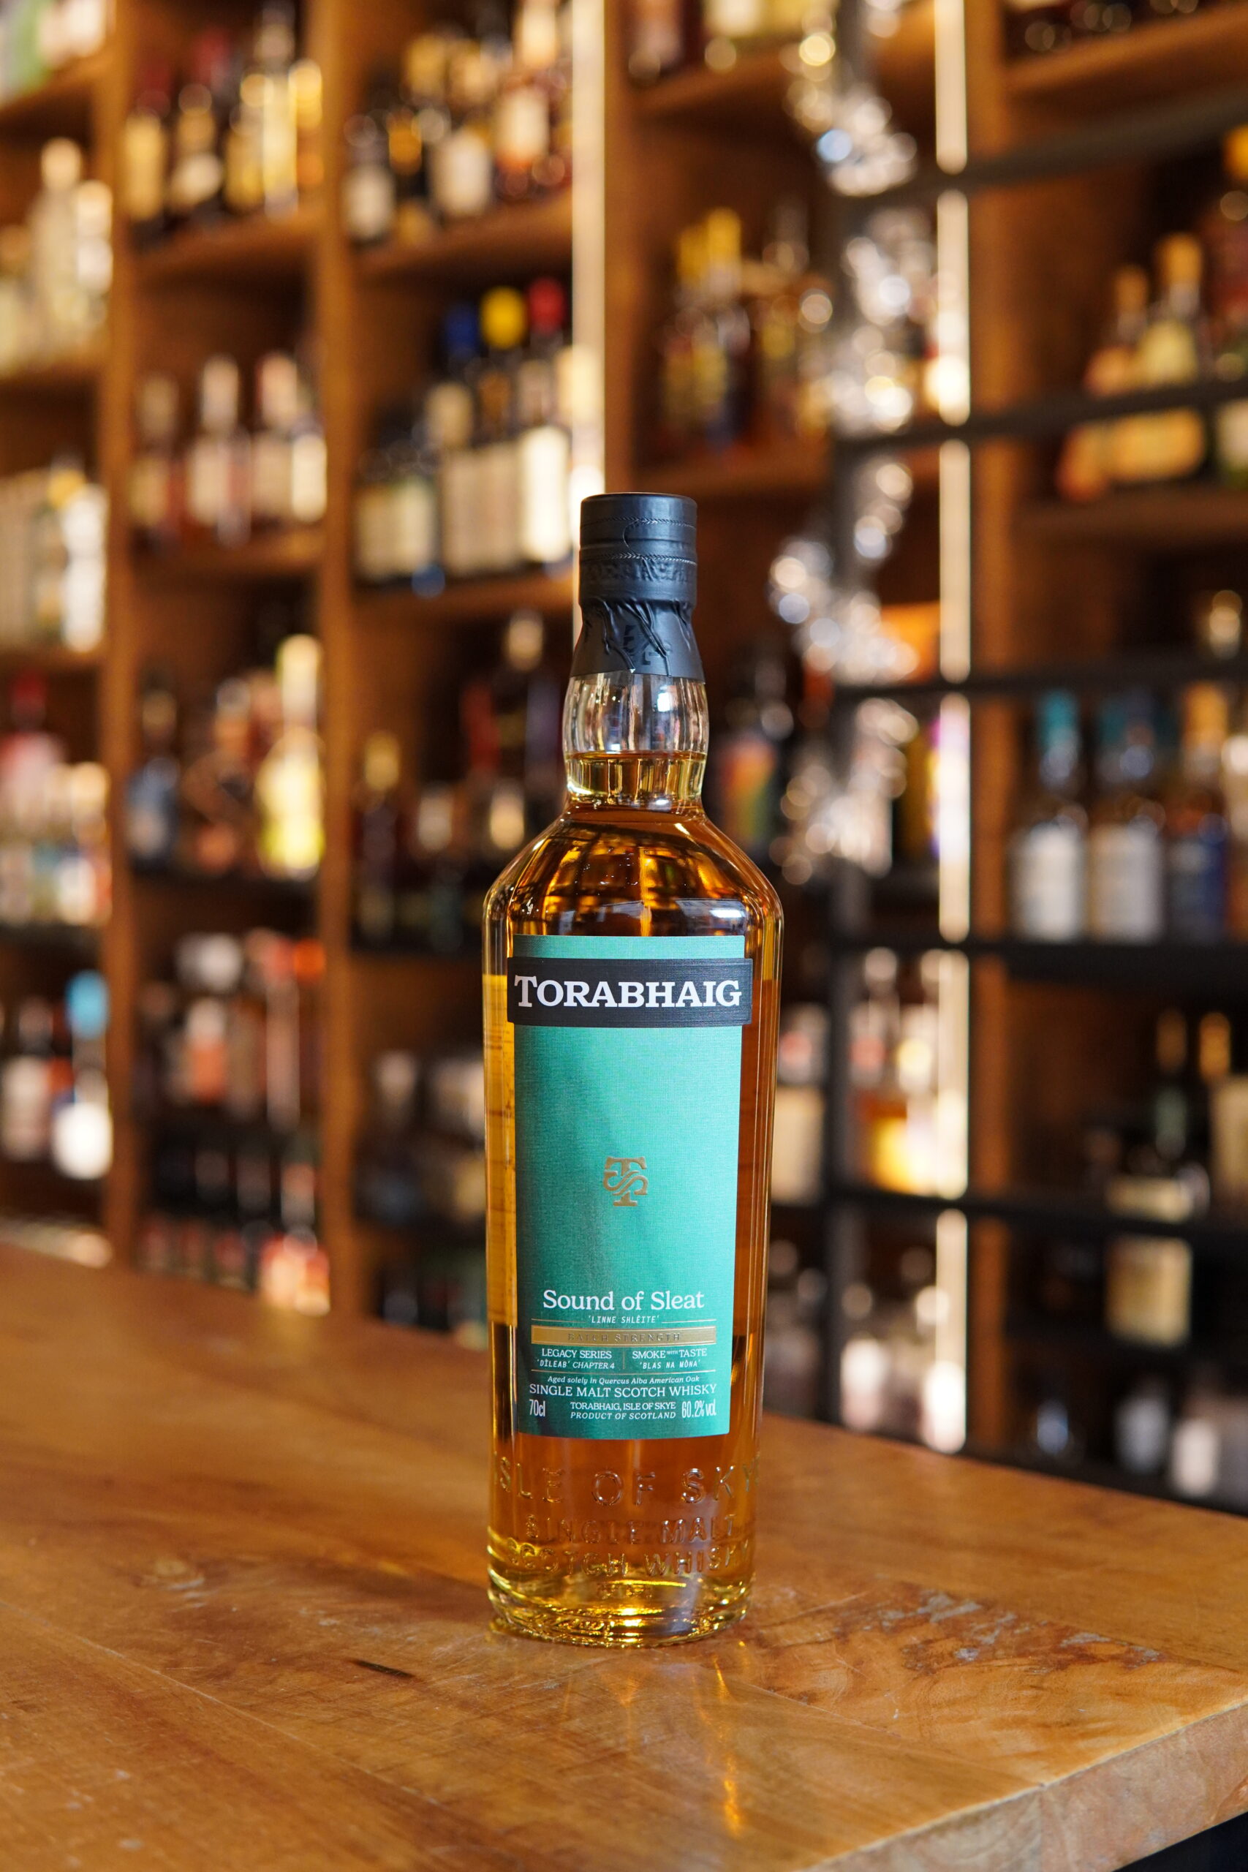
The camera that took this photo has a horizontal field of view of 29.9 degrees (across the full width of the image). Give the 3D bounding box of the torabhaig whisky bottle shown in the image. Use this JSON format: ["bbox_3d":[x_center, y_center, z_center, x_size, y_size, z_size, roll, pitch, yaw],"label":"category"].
[{"bbox_3d":[0.001,0.032,0.615,0.079,0.291,0.079,1,3,0],"label":"torabhaig whisky bottle"}]

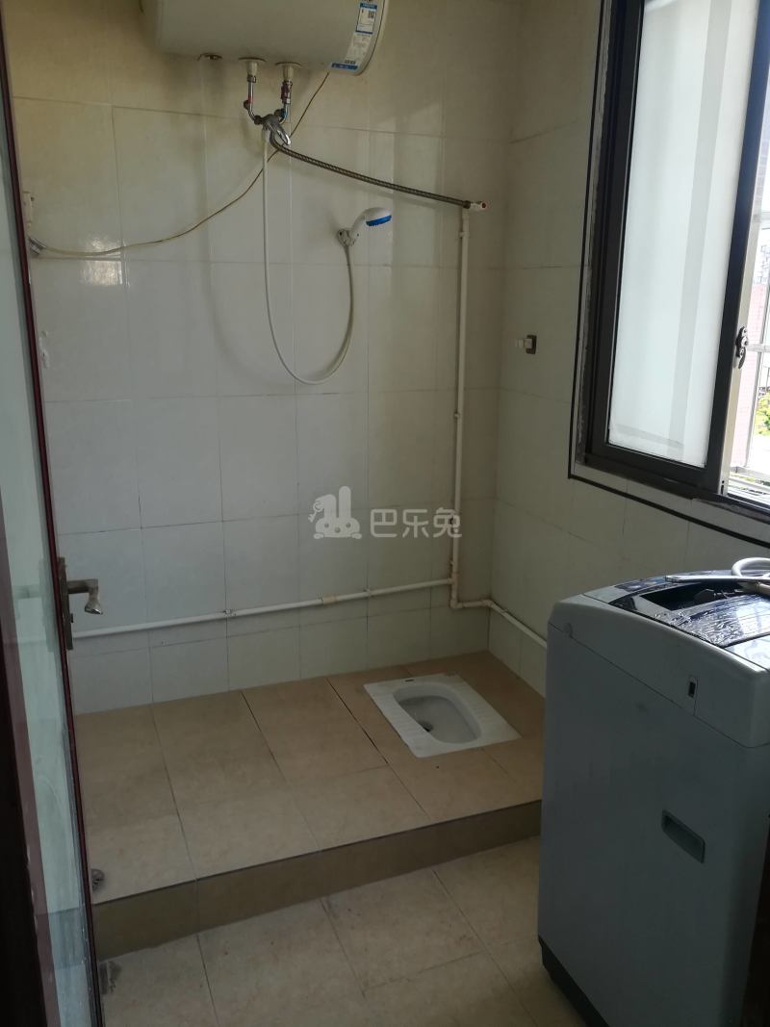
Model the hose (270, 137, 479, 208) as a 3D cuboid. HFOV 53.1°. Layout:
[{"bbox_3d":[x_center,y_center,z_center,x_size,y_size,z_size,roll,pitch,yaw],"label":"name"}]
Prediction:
[{"bbox_3d":[-0.016,-1.016,2.310,0.714,0.138,0.040,-9,17,-32],"label":"hose"}]

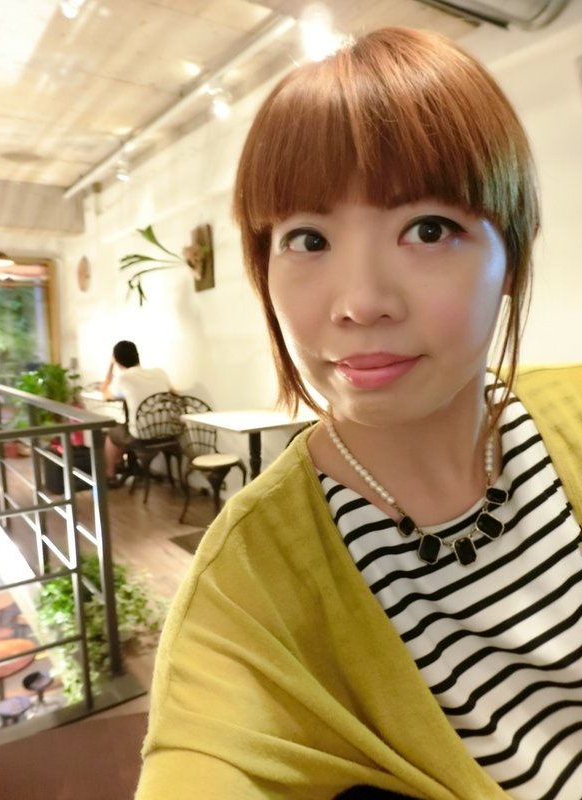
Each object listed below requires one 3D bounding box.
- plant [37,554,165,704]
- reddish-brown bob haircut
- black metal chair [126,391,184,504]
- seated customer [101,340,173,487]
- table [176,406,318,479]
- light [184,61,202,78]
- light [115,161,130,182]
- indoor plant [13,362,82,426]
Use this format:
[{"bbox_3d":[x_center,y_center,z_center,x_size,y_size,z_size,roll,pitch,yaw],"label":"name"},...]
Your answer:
[{"bbox_3d":[-0.838,0.856,2.446,0.450,0.420,0.550,-7,8,-35],"label":"plant"},{"bbox_3d":[0.065,-0.121,0.400,0.195,0.265,0.225,-1,7,19],"label":"reddish-brown bob haircut"},{"bbox_3d":[-1.087,0.364,4.620,0.420,0.860,0.470,-7,8,-35],"label":"black metal chair"},{"bbox_3d":[-1.297,0.137,4.893,0.500,1.260,0.800,-7,8,-35],"label":"seated customer"},{"bbox_3d":[-0.293,0.482,3.905,0.620,0.740,0.880,-7,8,-35],"label":"table"},{"bbox_3d":[-0.622,-2.088,3.650,0.120,0.110,0.120,-7,8,-35],"label":"light"},{"bbox_3d":[-1.429,-1.938,4.900,0.130,0.190,0.120,-7,8,-35],"label":"light"},{"bbox_3d":[-2.318,-0.052,5.500,0.640,0.660,0.550,-4,7,-17],"label":"indoor plant"}]

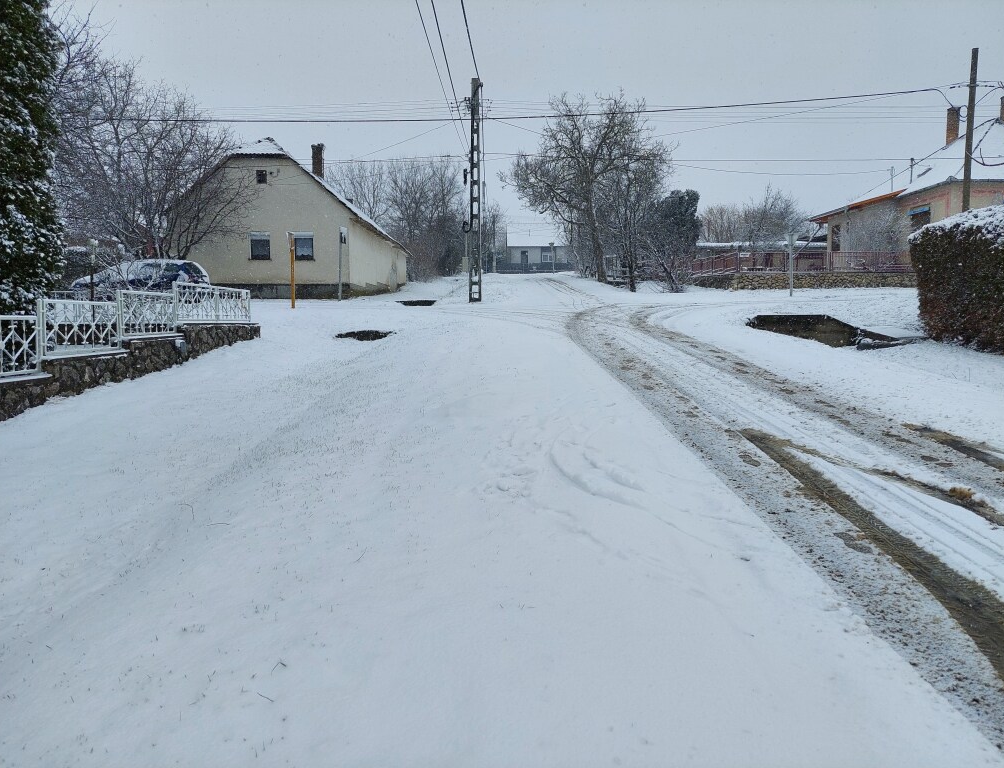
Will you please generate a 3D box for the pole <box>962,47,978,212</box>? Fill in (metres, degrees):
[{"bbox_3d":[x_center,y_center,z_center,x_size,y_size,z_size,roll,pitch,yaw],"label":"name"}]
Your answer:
[{"bbox_3d":[12.209,-5.125,18.617,0.220,7.170,0.220,0,5,0],"label":"pole"}]

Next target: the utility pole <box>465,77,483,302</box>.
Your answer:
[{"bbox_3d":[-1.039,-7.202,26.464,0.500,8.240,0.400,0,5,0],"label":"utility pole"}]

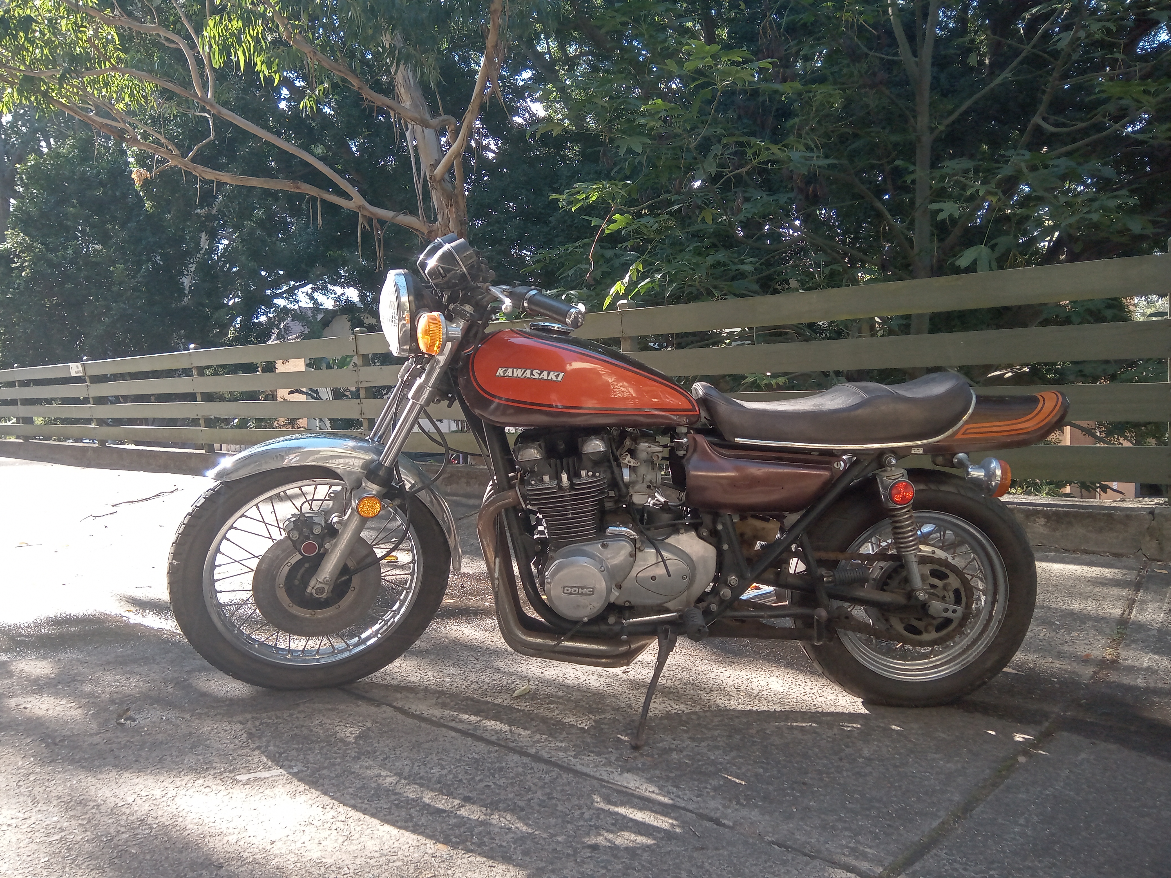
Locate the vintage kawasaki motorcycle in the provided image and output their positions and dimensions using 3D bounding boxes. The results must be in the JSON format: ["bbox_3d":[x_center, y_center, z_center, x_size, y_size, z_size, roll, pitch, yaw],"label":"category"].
[{"bbox_3d":[0.099,0.104,2.347,2.120,1.150,0.790,3,8,-2],"label":"vintage kawasaki motorcycle"}]

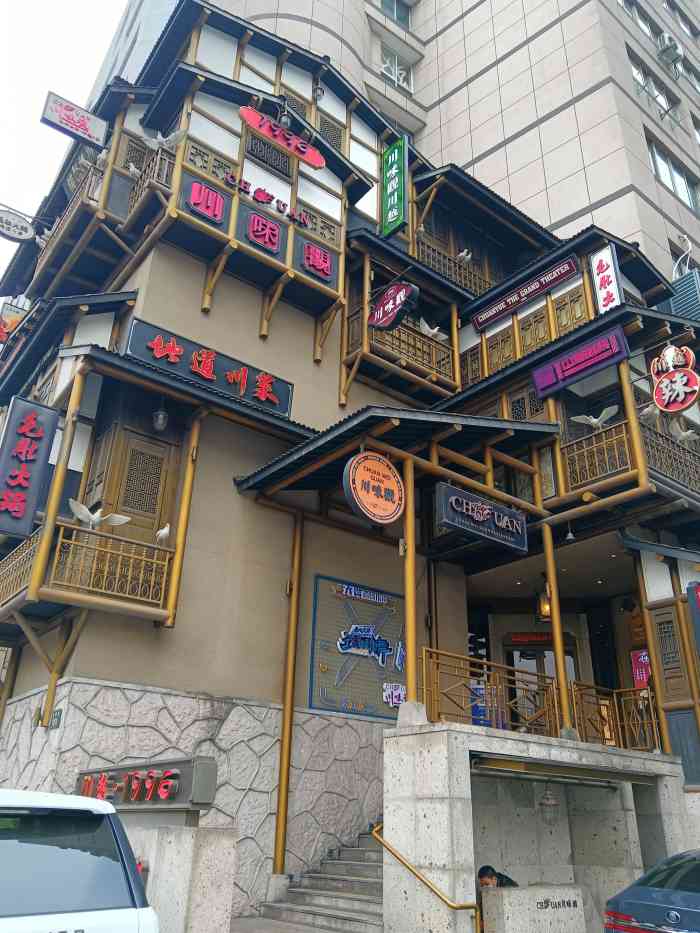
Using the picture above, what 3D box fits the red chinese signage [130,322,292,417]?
[{"bbox_3d":[-2.273,-1.604,12.317,3.026,0.689,0.136,20,-32,-33],"label":"red chinese signage"}]

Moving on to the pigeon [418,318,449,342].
[{"bbox_3d":[1.797,-2.853,15.382,0.737,0.417,0.320,24,-34,-37],"label":"pigeon"}]

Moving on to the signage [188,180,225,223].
[{"bbox_3d":[-2.519,-4.718,12.942,0.660,0.560,0.130,20,-30,-34],"label":"signage"}]

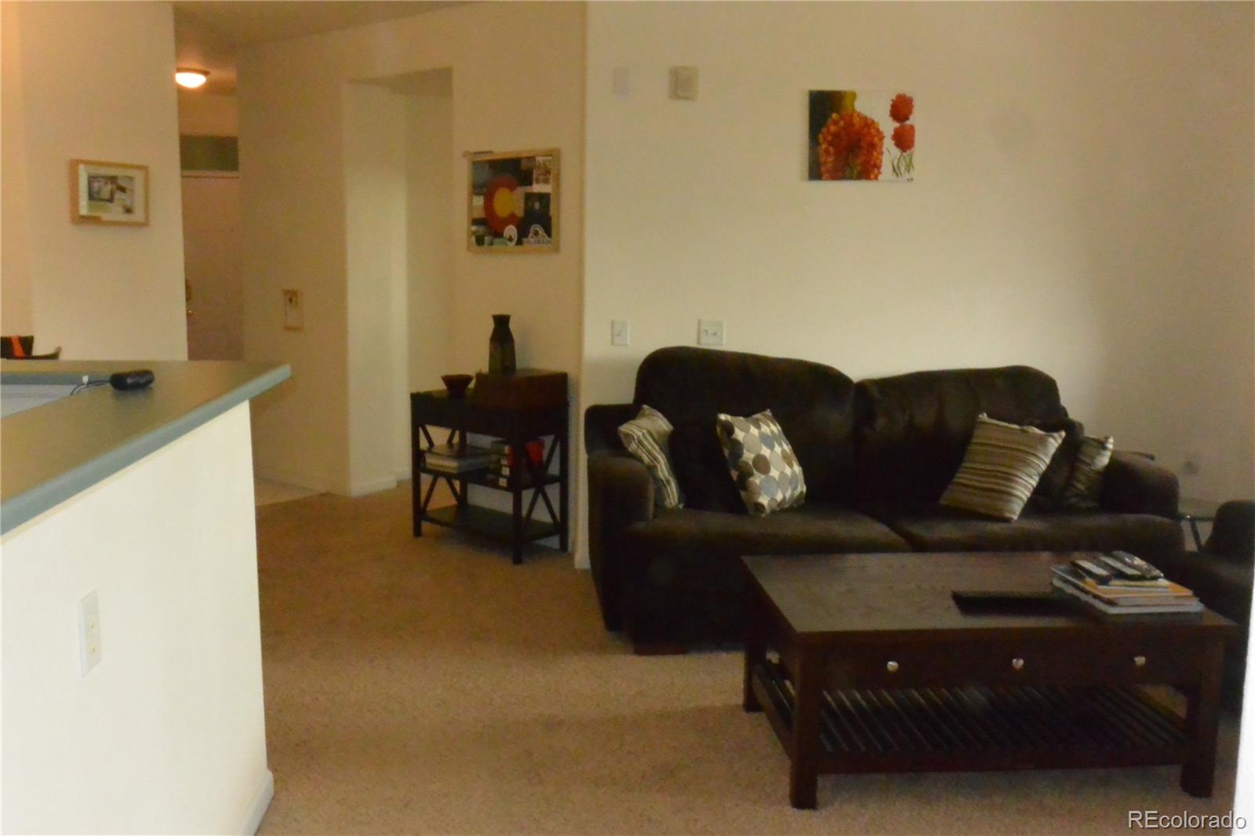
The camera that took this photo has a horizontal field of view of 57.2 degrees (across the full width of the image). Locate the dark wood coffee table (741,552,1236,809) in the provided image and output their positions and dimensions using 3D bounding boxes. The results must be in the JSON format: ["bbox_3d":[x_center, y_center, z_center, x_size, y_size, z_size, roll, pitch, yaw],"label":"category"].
[{"bbox_3d":[1.016,0.748,3.463,1.209,0.500,0.737,0,9,-6],"label":"dark wood coffee table"}]

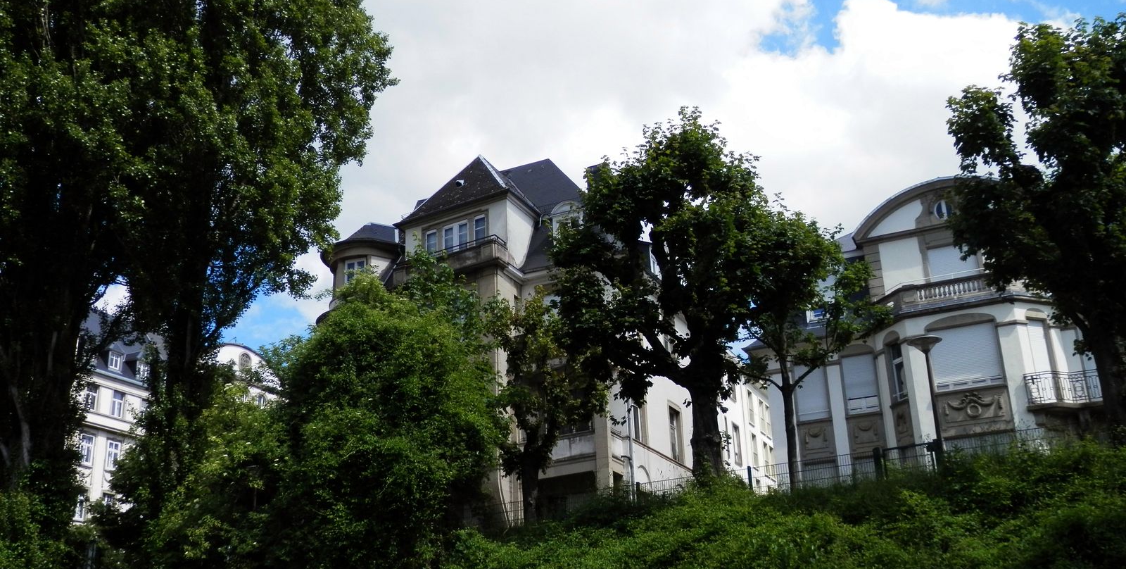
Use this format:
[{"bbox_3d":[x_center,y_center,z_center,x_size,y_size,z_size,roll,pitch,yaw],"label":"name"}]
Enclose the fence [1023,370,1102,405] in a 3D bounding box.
[{"bbox_3d":[13.521,2.813,28.990,2.300,0.920,0.600,-8,-20,17],"label":"fence"}]

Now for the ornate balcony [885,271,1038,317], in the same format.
[{"bbox_3d":[11.401,0.458,30.358,4.200,1.100,1.350,-12,-22,26],"label":"ornate balcony"}]

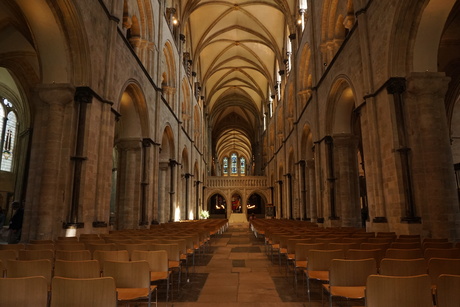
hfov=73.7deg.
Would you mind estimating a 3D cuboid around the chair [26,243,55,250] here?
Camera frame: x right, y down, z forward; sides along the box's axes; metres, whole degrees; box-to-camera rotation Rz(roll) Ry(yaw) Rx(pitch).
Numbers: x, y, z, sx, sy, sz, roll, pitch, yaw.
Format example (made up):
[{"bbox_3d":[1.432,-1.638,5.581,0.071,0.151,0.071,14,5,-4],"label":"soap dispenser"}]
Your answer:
[{"bbox_3d":[-3.249,2.023,5.426,0.500,0.800,0.530,-1,-11,1],"label":"chair"}]

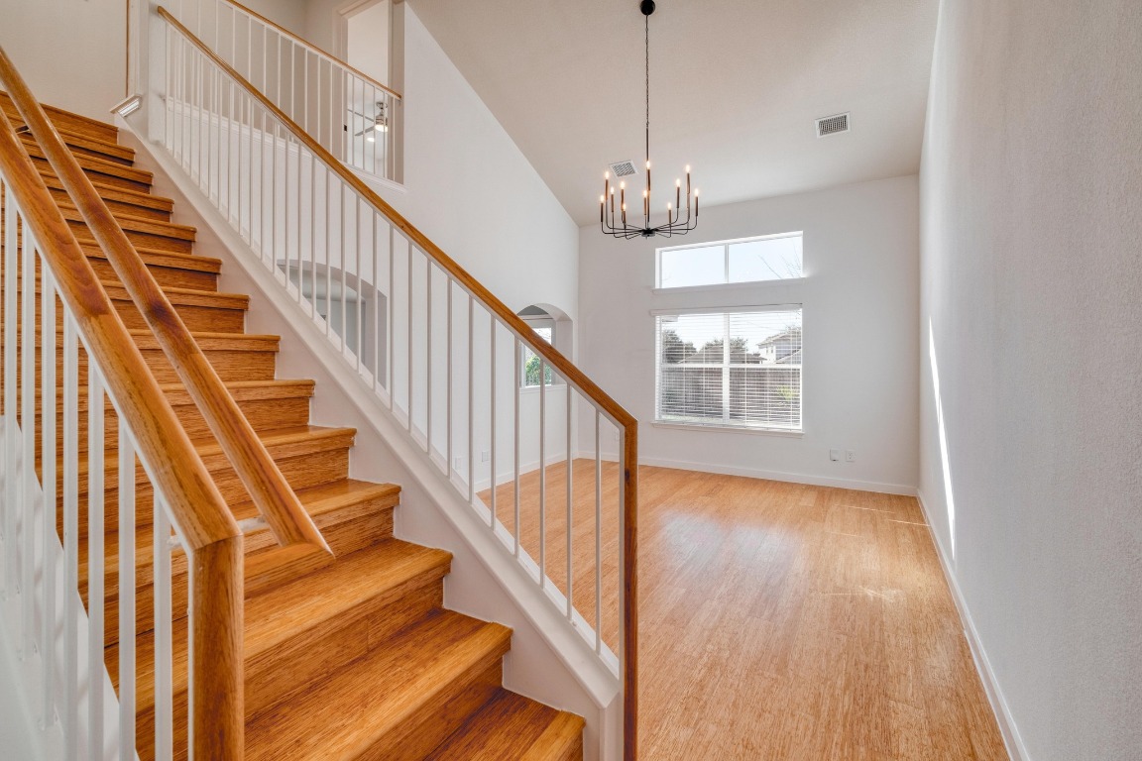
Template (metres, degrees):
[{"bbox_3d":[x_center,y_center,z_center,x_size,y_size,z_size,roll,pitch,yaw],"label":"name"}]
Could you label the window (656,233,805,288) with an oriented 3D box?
[{"bbox_3d":[1.959,-1.512,6.101,1.830,0.550,0.110,1,1,32],"label":"window"}]

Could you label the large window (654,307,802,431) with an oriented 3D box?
[{"bbox_3d":[1.958,-0.177,6.101,1.830,1.540,0.110,1,1,32],"label":"large window"}]

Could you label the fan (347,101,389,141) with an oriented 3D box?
[{"bbox_3d":[-2.945,-4.093,7.400,1.320,0.450,1.320,1,1,32],"label":"fan"}]

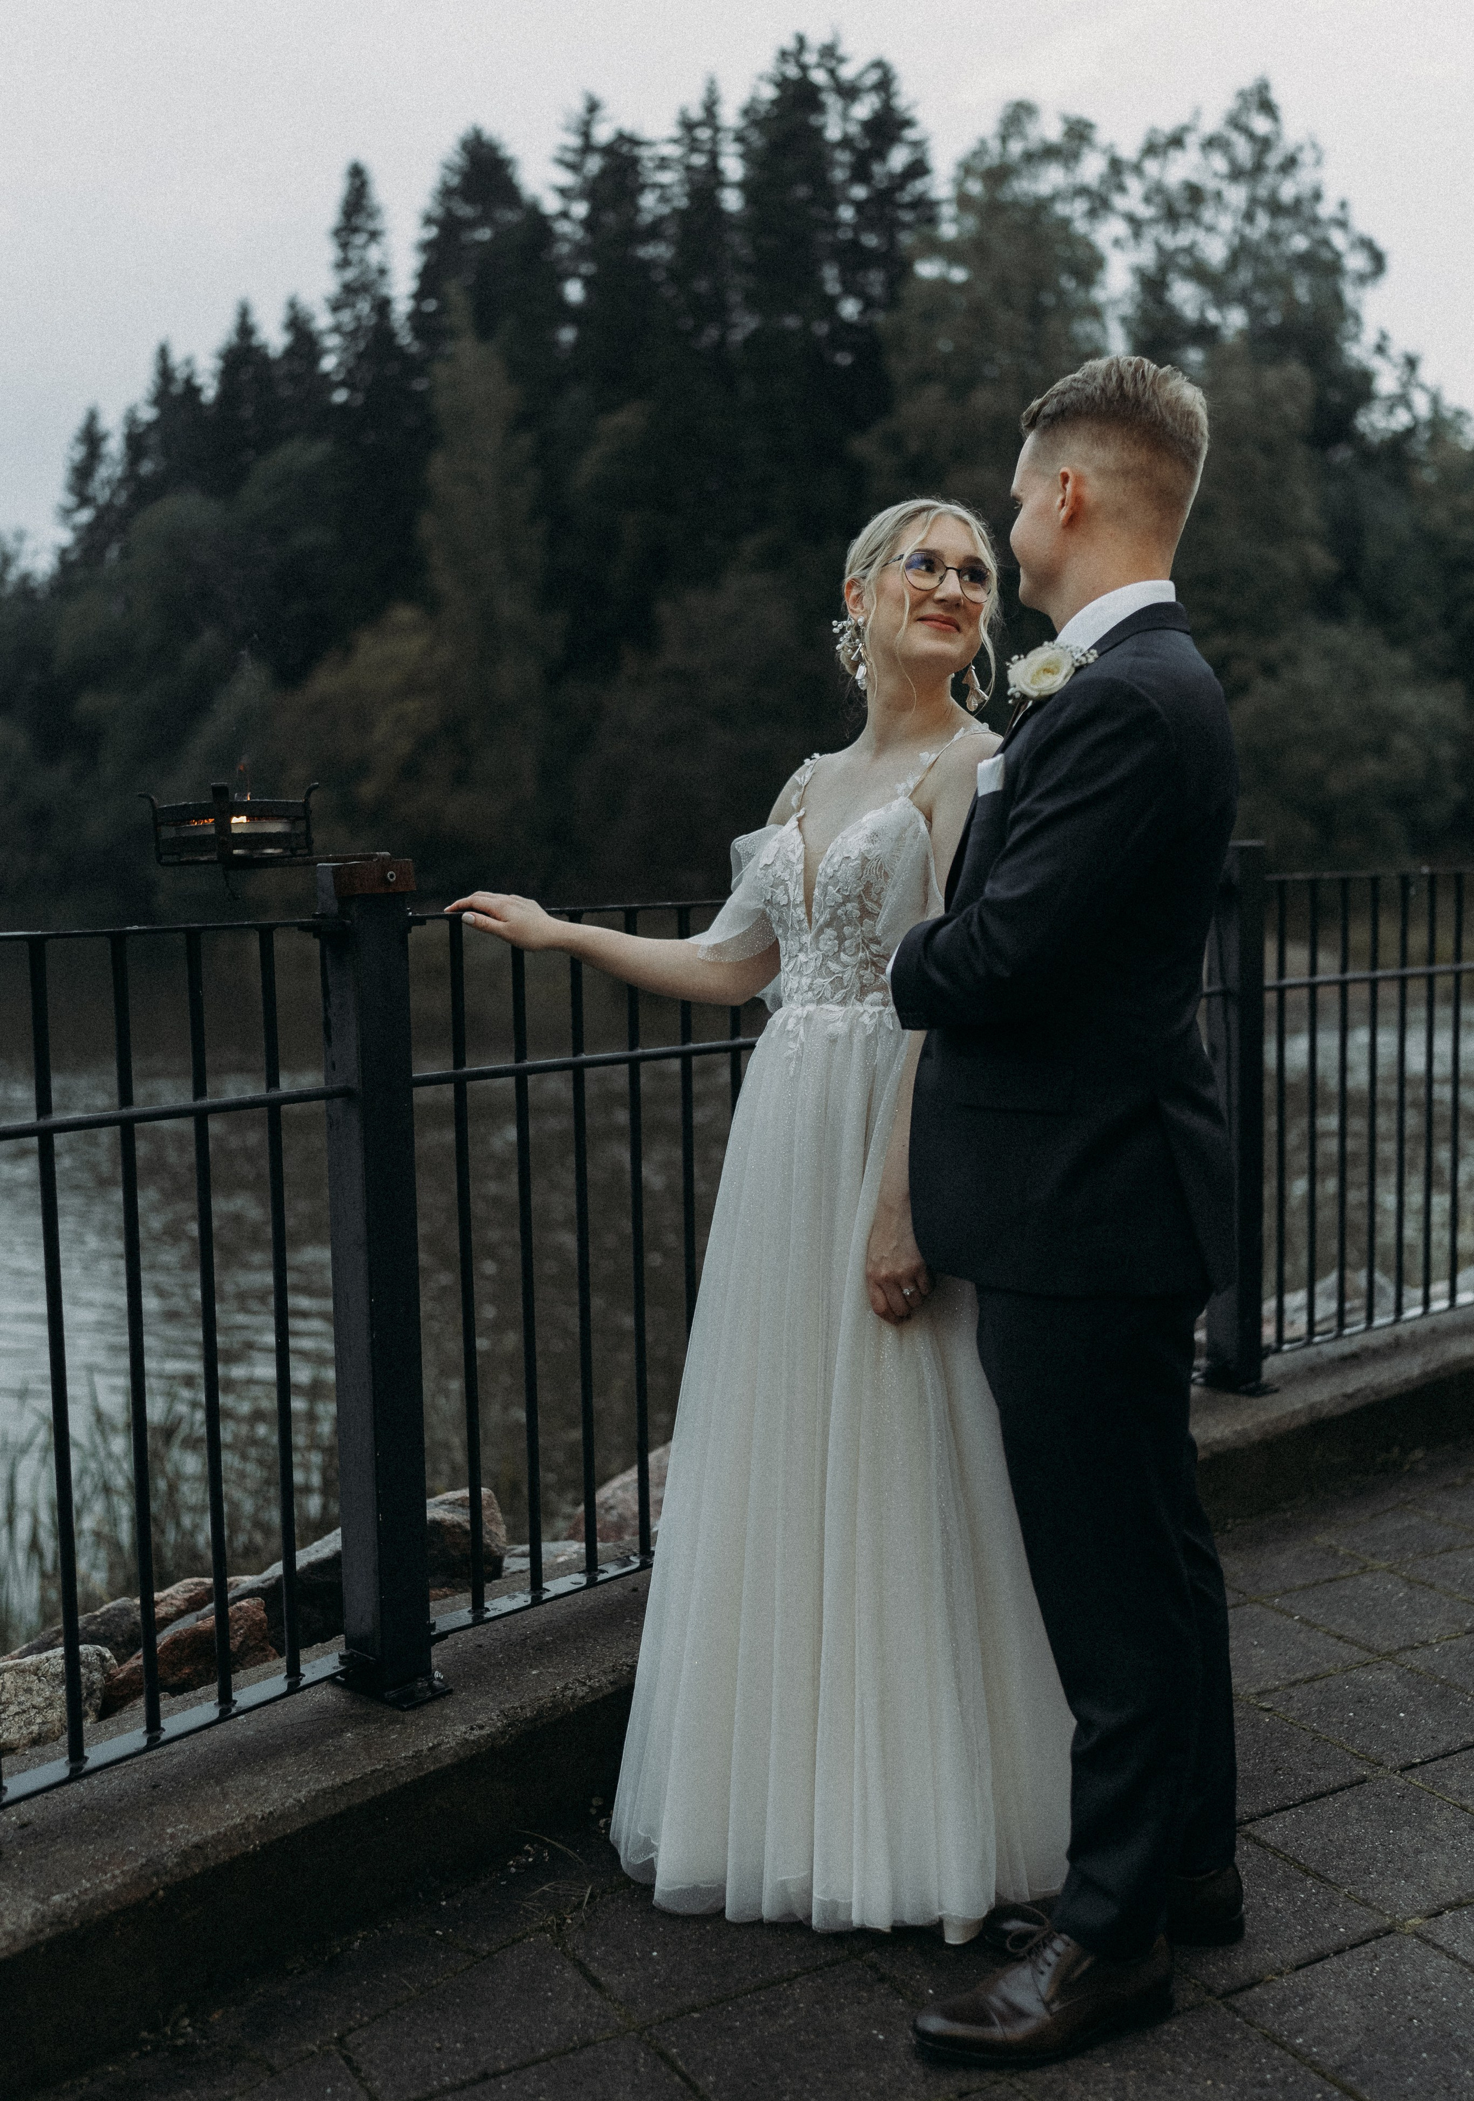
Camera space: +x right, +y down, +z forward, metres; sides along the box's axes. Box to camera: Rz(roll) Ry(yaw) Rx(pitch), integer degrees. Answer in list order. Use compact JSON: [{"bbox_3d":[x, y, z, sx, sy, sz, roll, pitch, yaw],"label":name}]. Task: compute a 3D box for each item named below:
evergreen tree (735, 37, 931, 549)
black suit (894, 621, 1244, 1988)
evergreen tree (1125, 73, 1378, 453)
[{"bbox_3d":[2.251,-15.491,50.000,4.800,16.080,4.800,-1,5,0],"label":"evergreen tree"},{"bbox_3d":[0.404,0.264,2.437,0.400,1.500,0.520,1,6,15],"label":"black suit"},{"bbox_3d":[10.817,-13.761,45.000,6.000,13.030,6.000,-1,5,0],"label":"evergreen tree"}]

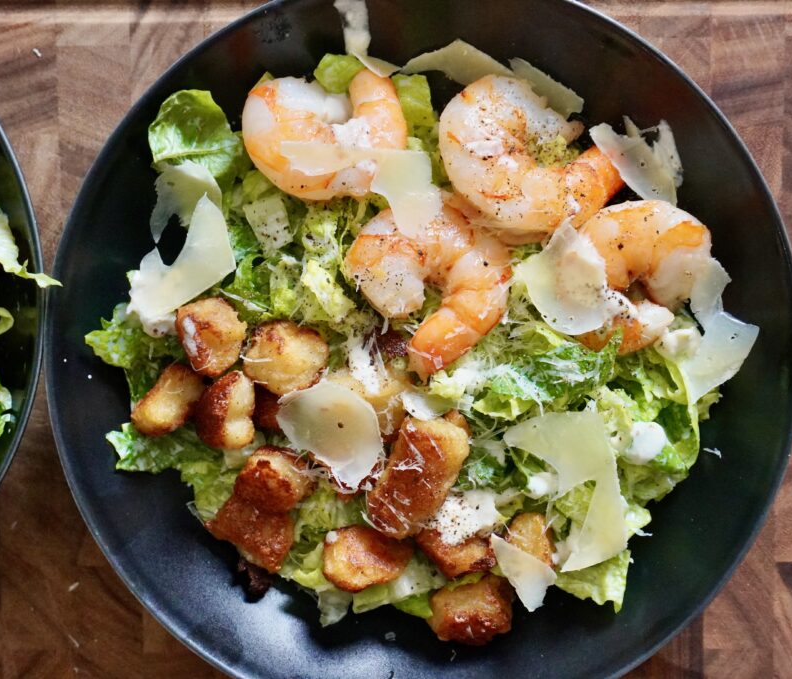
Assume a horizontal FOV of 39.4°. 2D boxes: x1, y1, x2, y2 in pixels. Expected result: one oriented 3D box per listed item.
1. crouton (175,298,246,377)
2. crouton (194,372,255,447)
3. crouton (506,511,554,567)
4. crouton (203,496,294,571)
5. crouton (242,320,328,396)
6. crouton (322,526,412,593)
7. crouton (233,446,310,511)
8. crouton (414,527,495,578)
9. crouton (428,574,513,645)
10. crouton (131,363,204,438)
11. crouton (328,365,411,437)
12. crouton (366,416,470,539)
[{"bbox_3d":[-0.058,-0.001,0.355,0.020,0.022,0.022,-27,94,2],"label":"crouton"},{"bbox_3d":[-0.055,0.023,0.359,0.018,0.021,0.024,0,95,0],"label":"crouton"},{"bbox_3d":[0.045,0.067,0.364,0.015,0.019,0.017,4,95,0],"label":"crouton"},{"bbox_3d":[-0.048,0.062,0.365,0.027,0.020,0.019,26,94,-2],"label":"crouton"},{"bbox_3d":[-0.035,0.006,0.354,0.025,0.021,0.022,12,94,-1],"label":"crouton"},{"bbox_3d":[-0.010,0.072,0.363,0.028,0.021,0.021,15,94,-1],"label":"crouton"},{"bbox_3d":[-0.038,0.045,0.358,0.023,0.021,0.019,22,94,-2],"label":"crouton"},{"bbox_3d":[0.021,0.068,0.363,0.021,0.020,0.021,-33,94,2],"label":"crouton"},{"bbox_3d":[0.025,0.090,0.370,0.027,0.022,0.021,3,95,0],"label":"crouton"},{"bbox_3d":[-0.073,0.021,0.364,0.014,0.019,0.027,41,93,-3],"label":"crouton"},{"bbox_3d":[-0.009,0.020,0.355,0.025,0.021,0.021,0,95,0],"label":"crouton"},{"bbox_3d":[0.007,0.044,0.352,0.022,0.021,0.039,26,94,-2],"label":"crouton"}]

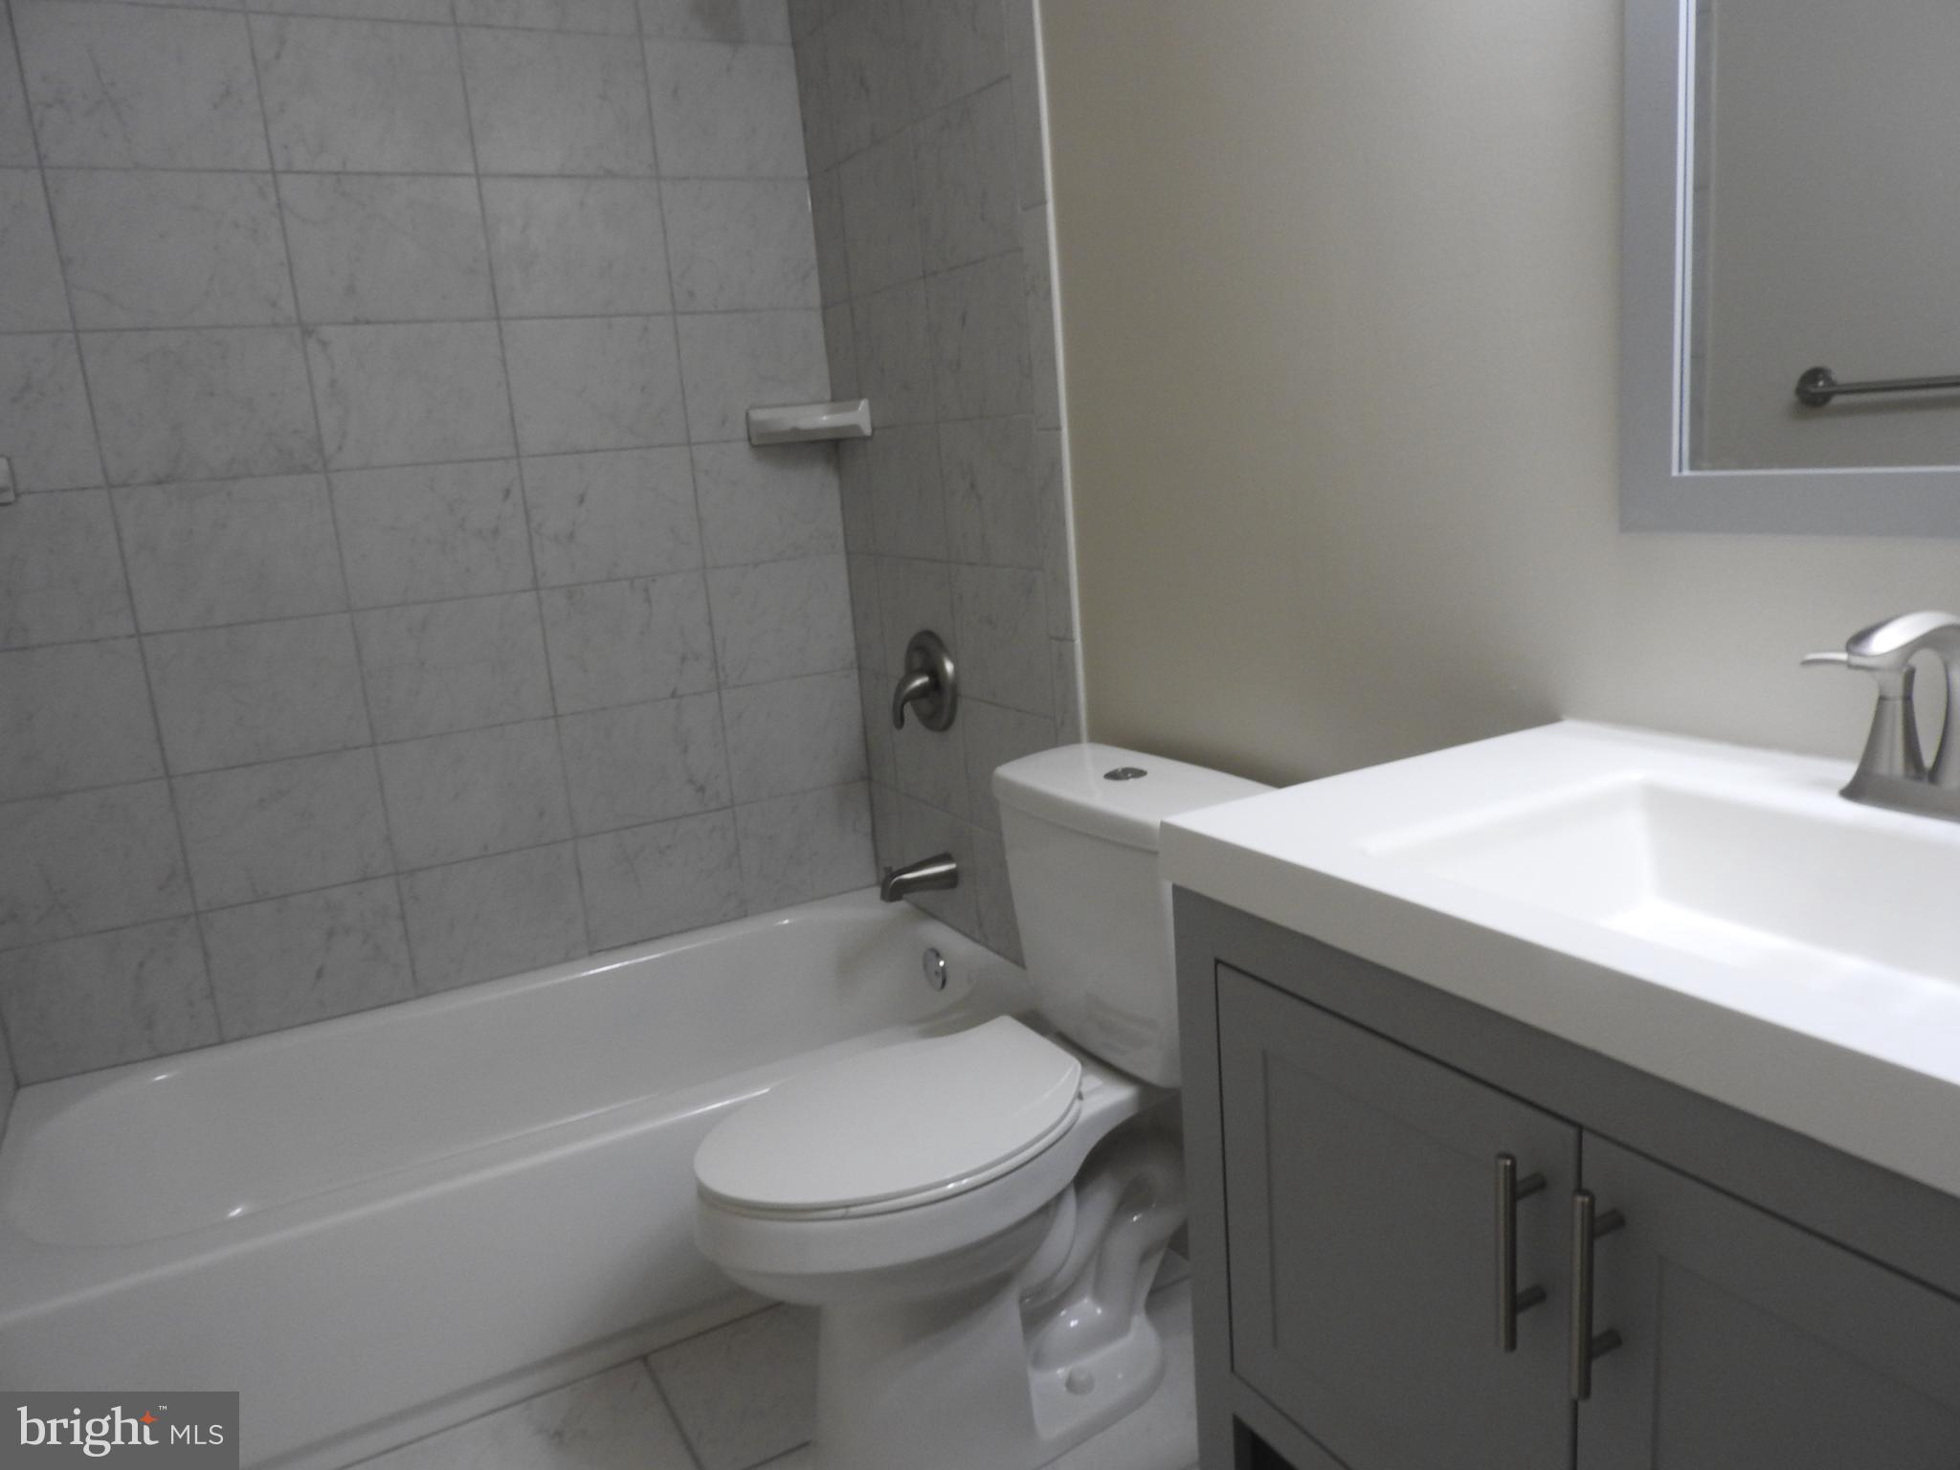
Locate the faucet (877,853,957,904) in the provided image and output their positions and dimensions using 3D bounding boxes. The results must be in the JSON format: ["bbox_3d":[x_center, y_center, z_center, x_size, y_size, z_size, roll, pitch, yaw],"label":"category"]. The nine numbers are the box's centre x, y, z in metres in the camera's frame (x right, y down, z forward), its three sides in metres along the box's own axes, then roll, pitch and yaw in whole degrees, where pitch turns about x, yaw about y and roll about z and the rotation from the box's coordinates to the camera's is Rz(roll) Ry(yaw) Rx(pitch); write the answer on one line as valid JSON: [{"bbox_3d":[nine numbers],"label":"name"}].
[{"bbox_3d":[-0.112,0.260,2.460,0.135,0.068,0.060,-11,13,-27],"label":"faucet"}]

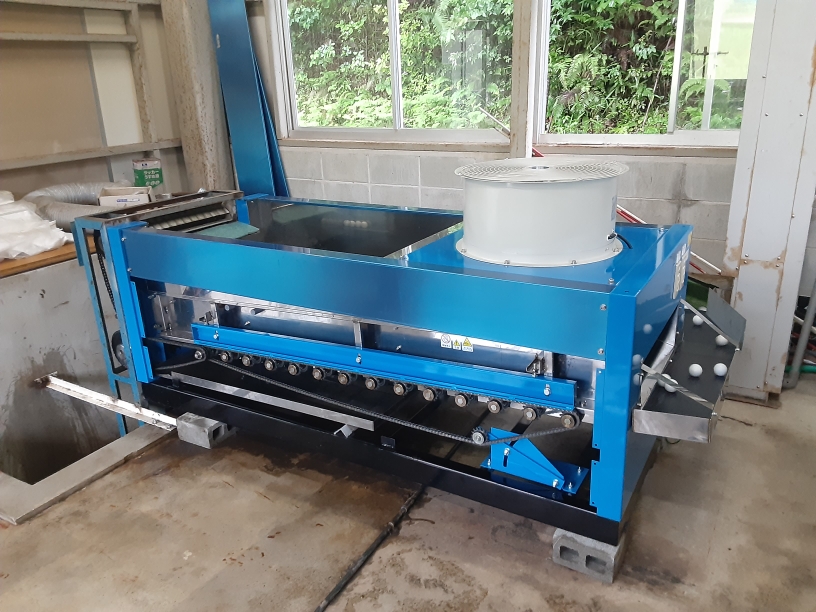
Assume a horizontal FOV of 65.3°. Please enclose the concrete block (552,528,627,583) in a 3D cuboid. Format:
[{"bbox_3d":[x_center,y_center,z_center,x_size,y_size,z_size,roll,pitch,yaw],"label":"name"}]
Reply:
[{"bbox_3d":[0.592,0.763,2.060,0.190,0.100,0.190,9,22,30],"label":"concrete block"}]

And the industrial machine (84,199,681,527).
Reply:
[{"bbox_3d":[-0.166,0.055,2.818,2.440,0.810,0.950,9,22,30],"label":"industrial machine"}]

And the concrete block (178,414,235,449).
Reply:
[{"bbox_3d":[-0.898,0.538,2.886,0.190,0.100,0.190,9,22,30],"label":"concrete block"}]

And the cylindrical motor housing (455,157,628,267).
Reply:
[{"bbox_3d":[0.462,-0.344,2.245,0.590,0.270,0.590,-2,19,1],"label":"cylindrical motor housing"}]

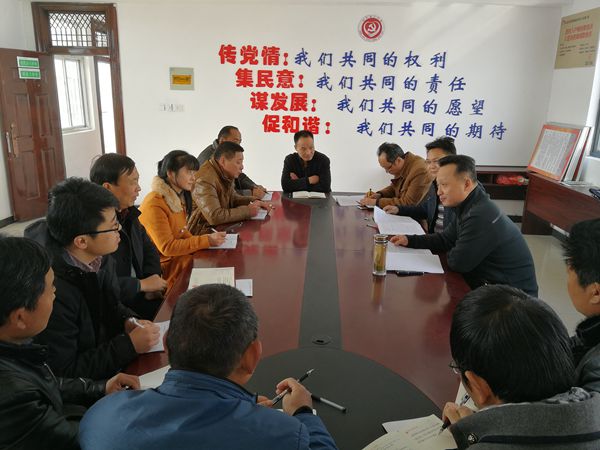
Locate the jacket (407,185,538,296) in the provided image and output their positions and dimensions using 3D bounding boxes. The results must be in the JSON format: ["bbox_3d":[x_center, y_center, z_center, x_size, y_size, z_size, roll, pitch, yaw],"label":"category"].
[{"bbox_3d":[0.866,0.126,2.465,0.560,0.640,0.510,2,16,2],"label":"jacket"}]

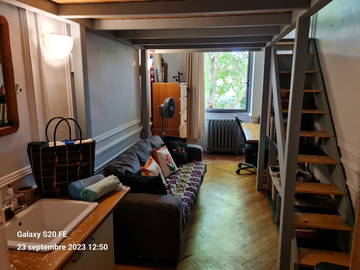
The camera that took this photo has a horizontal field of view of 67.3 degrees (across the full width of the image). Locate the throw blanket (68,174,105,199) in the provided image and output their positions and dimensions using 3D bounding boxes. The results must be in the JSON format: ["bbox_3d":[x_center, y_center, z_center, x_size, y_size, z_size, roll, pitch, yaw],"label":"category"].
[{"bbox_3d":[-0.593,0.332,1.752,0.100,0.100,0.240,7,13,30],"label":"throw blanket"}]

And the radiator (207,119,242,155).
[{"bbox_3d":[1.012,0.048,6.080,0.720,0.760,0.170,2,11,8],"label":"radiator"}]

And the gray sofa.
[{"bbox_3d":[-0.241,0.544,3.370,0.900,0.830,2.130,2,11,8],"label":"gray sofa"}]

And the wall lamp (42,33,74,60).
[{"bbox_3d":[-0.855,-0.637,1.986,0.125,0.165,0.300,2,11,8],"label":"wall lamp"}]

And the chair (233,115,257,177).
[{"bbox_3d":[1.292,0.162,4.857,0.640,1.010,0.600,1,11,6],"label":"chair"}]

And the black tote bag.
[{"bbox_3d":[-0.742,0.127,1.760,0.350,0.490,0.200,-8,13,-34],"label":"black tote bag"}]

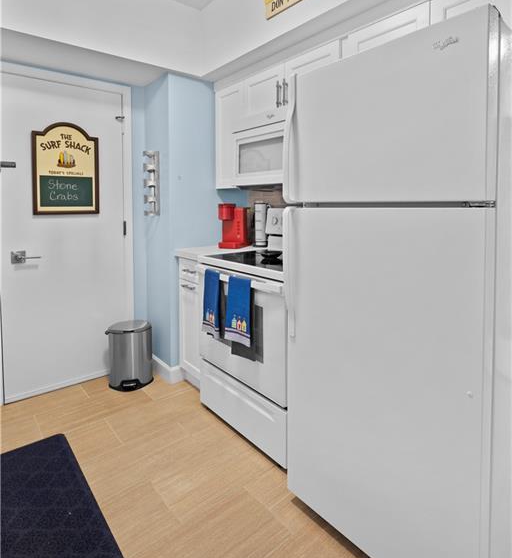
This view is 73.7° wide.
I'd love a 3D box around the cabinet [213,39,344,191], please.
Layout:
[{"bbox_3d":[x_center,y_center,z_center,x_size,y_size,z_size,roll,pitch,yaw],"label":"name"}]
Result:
[{"bbox_3d":[0.194,-0.978,2.259,0.344,0.710,1.165,-6,10,-38],"label":"cabinet"}]

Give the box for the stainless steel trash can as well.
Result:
[{"bbox_3d":[-0.902,0.540,2.463,0.324,0.428,0.251,-3,8,-19],"label":"stainless steel trash can"}]

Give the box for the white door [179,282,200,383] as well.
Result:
[{"bbox_3d":[-0.438,0.333,2.305,0.036,0.616,0.293,-6,10,-38],"label":"white door"}]

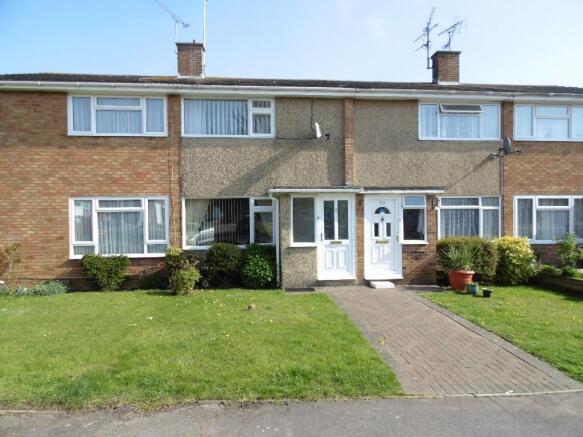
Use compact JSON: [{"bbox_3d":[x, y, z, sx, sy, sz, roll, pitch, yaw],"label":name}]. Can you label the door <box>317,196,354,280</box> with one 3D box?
[{"bbox_3d":[1.039,0.448,8.635,0.918,1.987,0.100,-1,1,-6],"label":"door"}]

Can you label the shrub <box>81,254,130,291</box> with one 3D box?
[{"bbox_3d":[-4.330,1.254,8.600,1.050,0.820,0.750,-1,1,-6],"label":"shrub"}]

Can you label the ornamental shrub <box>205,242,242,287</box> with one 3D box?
[{"bbox_3d":[-1.644,1.126,9.020,0.901,1.084,0.820,-1,1,-6],"label":"ornamental shrub"}]

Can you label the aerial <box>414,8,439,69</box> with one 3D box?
[{"bbox_3d":[4.701,-6.210,12.850,0.600,1.900,1.000,-1,1,-16],"label":"aerial"}]

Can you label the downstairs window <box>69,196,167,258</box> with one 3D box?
[{"bbox_3d":[-4.241,0.227,9.178,2.338,1.506,0.100,-1,1,-6],"label":"downstairs window"}]

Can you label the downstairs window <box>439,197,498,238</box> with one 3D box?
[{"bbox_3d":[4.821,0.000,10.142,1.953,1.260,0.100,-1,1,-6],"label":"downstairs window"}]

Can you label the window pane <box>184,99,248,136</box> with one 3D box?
[{"bbox_3d":[-1.884,-2.540,9.363,1.610,0.950,0.070,-1,1,-6],"label":"window pane"}]

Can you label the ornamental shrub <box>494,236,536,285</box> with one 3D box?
[{"bbox_3d":[5.637,1.061,9.300,1.080,1.218,0.980,-1,1,-6],"label":"ornamental shrub"}]

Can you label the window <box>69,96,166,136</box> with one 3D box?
[{"bbox_3d":[-4.296,-2.522,9.181,2.379,0.976,0.100,-1,1,-6],"label":"window"}]

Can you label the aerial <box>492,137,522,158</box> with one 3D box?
[{"bbox_3d":[5.804,-1.903,9.930,0.600,0.580,0.520,0,1,6],"label":"aerial"}]

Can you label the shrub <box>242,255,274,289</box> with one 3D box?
[{"bbox_3d":[-0.783,1.266,8.930,0.760,0.820,0.700,-1,1,-6],"label":"shrub"}]

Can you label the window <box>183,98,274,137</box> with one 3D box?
[{"bbox_3d":[-1.586,-2.545,9.383,2.338,0.993,0.100,-1,1,-6],"label":"window"}]

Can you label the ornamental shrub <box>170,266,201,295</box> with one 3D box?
[{"bbox_3d":[-2.415,1.389,8.400,0.703,0.669,0.620,-1,1,-6],"label":"ornamental shrub"}]

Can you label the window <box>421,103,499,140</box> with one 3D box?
[{"bbox_3d":[4.593,-2.628,10.087,2.363,1.004,0.120,-1,1,-6],"label":"window"}]

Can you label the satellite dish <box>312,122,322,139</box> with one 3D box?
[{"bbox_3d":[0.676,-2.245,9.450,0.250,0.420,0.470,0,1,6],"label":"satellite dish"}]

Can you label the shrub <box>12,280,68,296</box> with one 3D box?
[{"bbox_3d":[-5.726,1.604,8.450,1.200,0.320,0.600,-1,1,-6],"label":"shrub"}]

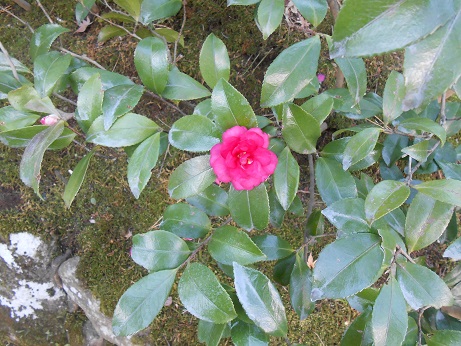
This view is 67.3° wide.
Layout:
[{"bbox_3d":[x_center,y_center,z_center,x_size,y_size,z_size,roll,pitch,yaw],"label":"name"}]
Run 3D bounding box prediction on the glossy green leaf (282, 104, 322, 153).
[{"bbox_3d":[0.076,-0.049,0.368,0.035,0.012,0.063,-32,102,-6],"label":"glossy green leaf"}]

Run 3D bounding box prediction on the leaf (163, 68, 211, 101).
[{"bbox_3d":[-0.052,-0.106,0.410,0.058,0.012,0.038,9,87,-10],"label":"leaf"}]

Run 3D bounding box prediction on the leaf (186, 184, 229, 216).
[{"bbox_3d":[-0.022,0.035,0.443,0.068,0.012,0.043,29,78,13],"label":"leaf"}]

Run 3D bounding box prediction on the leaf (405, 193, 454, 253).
[{"bbox_3d":[0.228,0.057,0.398,0.046,0.012,0.083,28,93,-9],"label":"leaf"}]

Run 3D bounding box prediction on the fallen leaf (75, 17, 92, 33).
[{"bbox_3d":[-0.267,-0.265,0.625,0.035,0.010,0.036,32,73,17],"label":"fallen leaf"}]

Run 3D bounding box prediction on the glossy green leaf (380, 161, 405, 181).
[{"bbox_3d":[0.221,-0.001,0.477,0.035,0.012,0.058,-17,85,16],"label":"glossy green leaf"}]

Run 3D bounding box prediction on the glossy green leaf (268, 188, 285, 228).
[{"bbox_3d":[0.059,0.042,0.463,0.032,0.071,0.012,-20,23,-32],"label":"glossy green leaf"}]

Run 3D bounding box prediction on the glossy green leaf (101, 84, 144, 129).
[{"bbox_3d":[-0.133,-0.081,0.430,0.037,0.013,0.070,40,90,16],"label":"glossy green leaf"}]

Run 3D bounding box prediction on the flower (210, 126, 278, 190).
[{"bbox_3d":[0.015,-0.015,0.370,0.071,0.036,0.068,0,84,0],"label":"flower"}]

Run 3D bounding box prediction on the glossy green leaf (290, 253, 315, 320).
[{"bbox_3d":[0.095,0.153,0.455,0.031,0.012,0.099,-4,102,14],"label":"glossy green leaf"}]

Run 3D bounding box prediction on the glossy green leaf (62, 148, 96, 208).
[{"bbox_3d":[-0.195,0.008,0.450,0.028,0.010,0.089,40,107,40],"label":"glossy green leaf"}]

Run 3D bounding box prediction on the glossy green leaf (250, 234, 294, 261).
[{"bbox_3d":[0.048,0.089,0.412,0.061,0.010,0.031,7,79,-5],"label":"glossy green leaf"}]

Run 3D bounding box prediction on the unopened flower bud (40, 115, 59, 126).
[{"bbox_3d":[-0.203,-0.059,0.390,0.022,0.014,0.014,-9,60,-12],"label":"unopened flower bud"}]

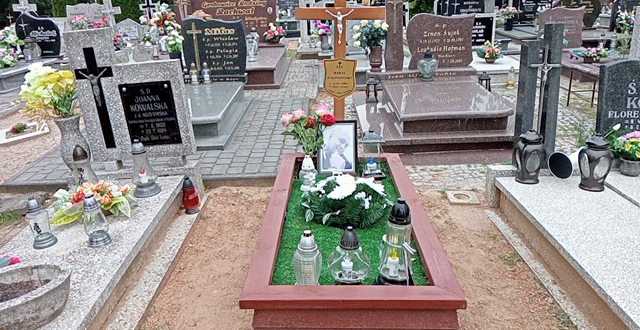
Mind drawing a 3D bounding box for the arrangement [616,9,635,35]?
[{"bbox_3d":[5.821,-2.719,9.831,0.320,0.449,0.280,-3,18,0],"label":"arrangement"}]

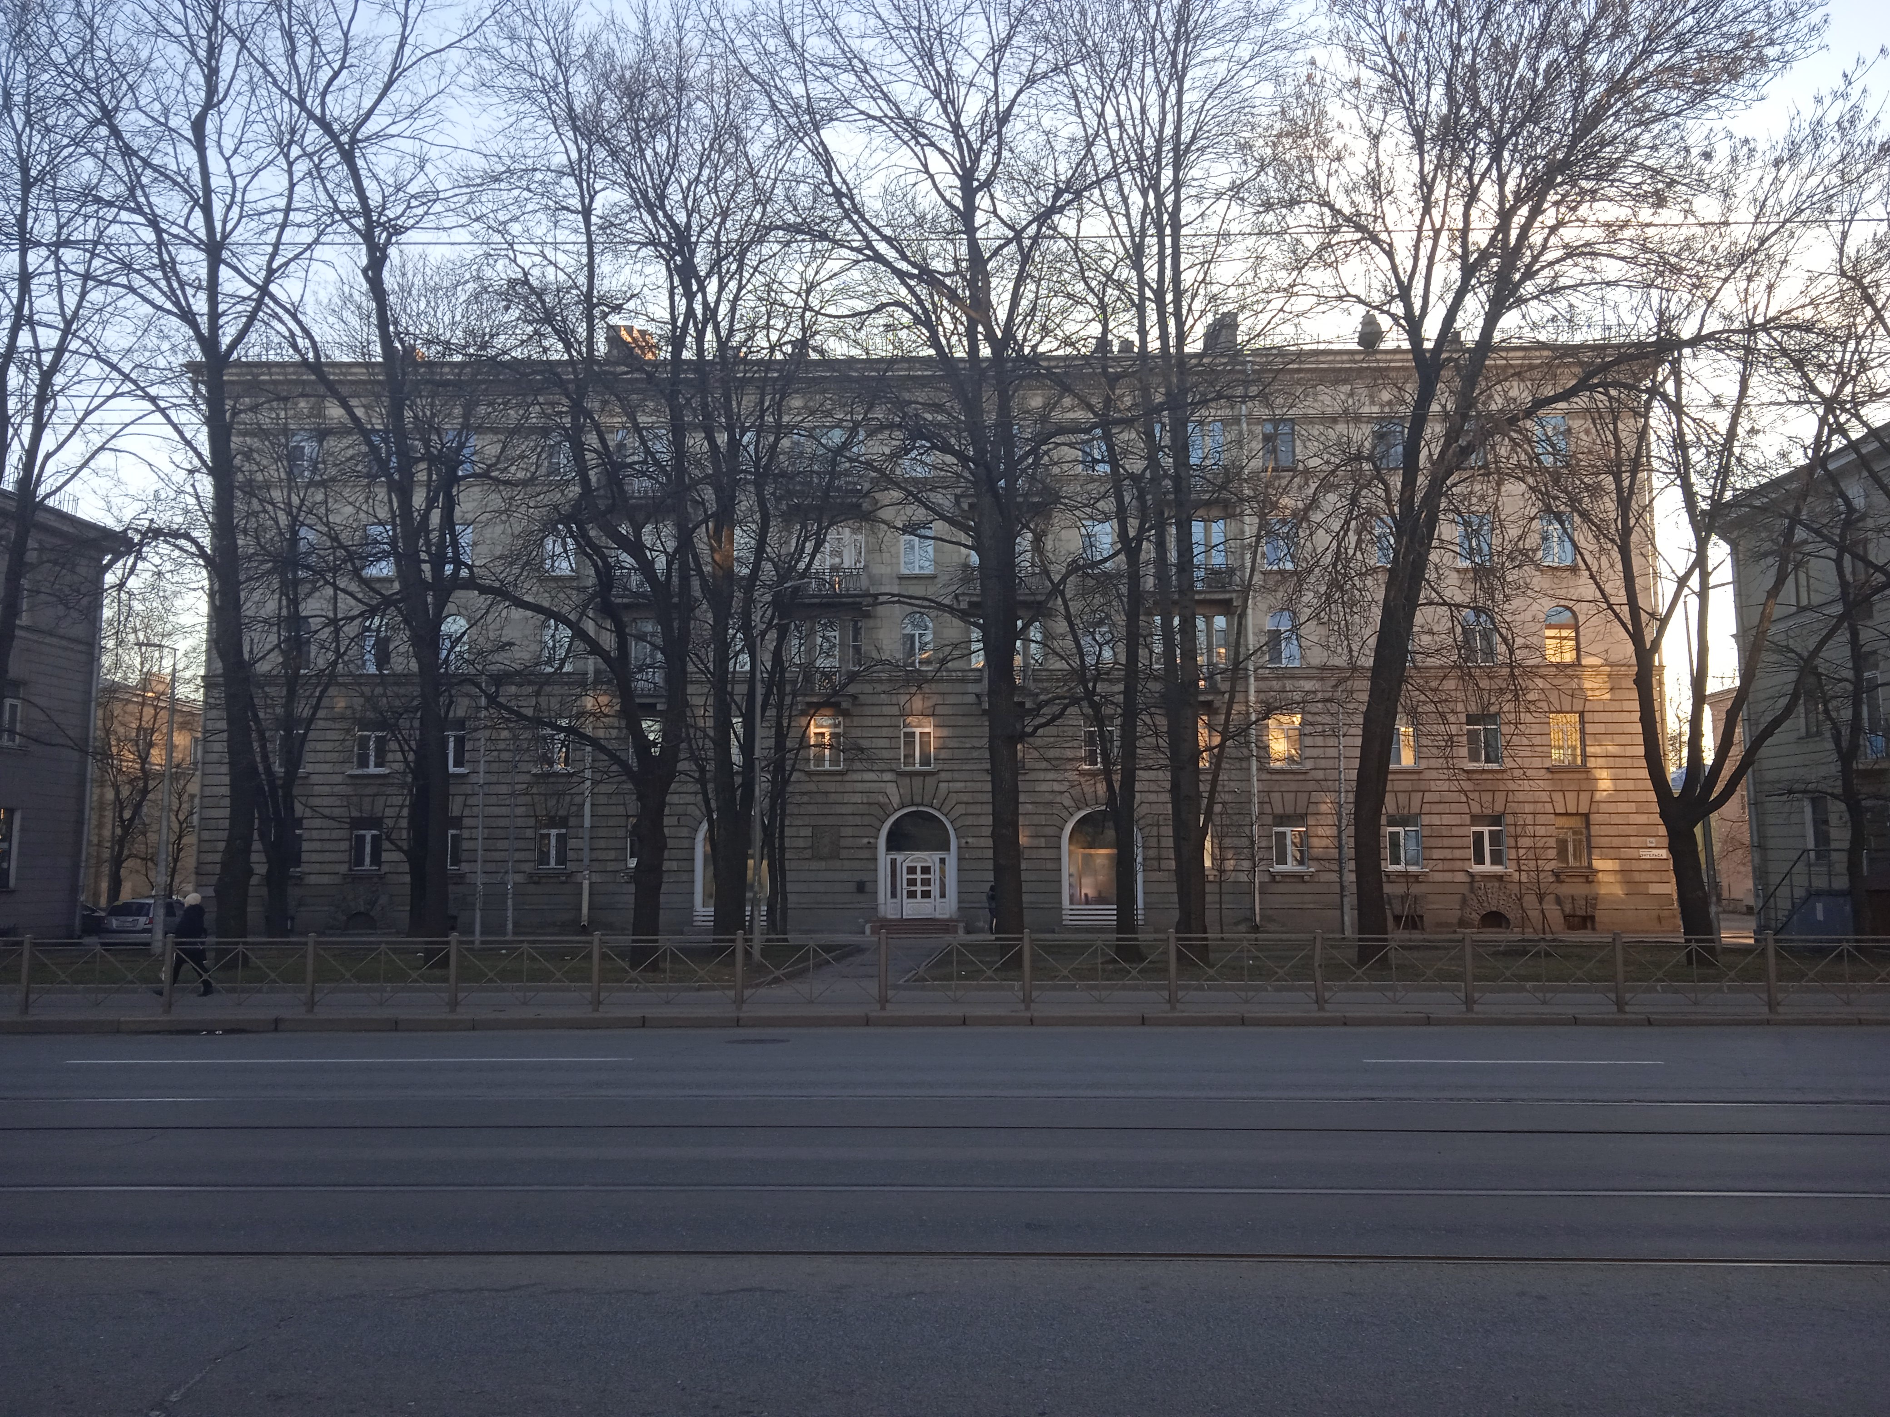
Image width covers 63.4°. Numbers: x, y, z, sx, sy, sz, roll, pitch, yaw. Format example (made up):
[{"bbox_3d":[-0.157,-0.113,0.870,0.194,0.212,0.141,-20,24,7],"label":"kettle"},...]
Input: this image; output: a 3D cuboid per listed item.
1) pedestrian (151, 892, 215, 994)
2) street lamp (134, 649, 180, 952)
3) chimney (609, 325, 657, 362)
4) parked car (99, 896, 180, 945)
[{"bbox_3d":[-12.084,3.728,24.200,0.900,1.640,0.540,0,-7,2],"label":"pedestrian"},{"bbox_3d":[-20.603,2.314,39.600,1.200,8.150,0.340,0,-7,2],"label":"street lamp"},{"bbox_3d":[-11.643,-13.460,57.000,1.750,1.700,0.900,0,-7,2],"label":"chimney"},{"bbox_3d":[-24.837,6.685,47.800,1.760,1.530,4.450,1,-7,-11],"label":"parked car"}]

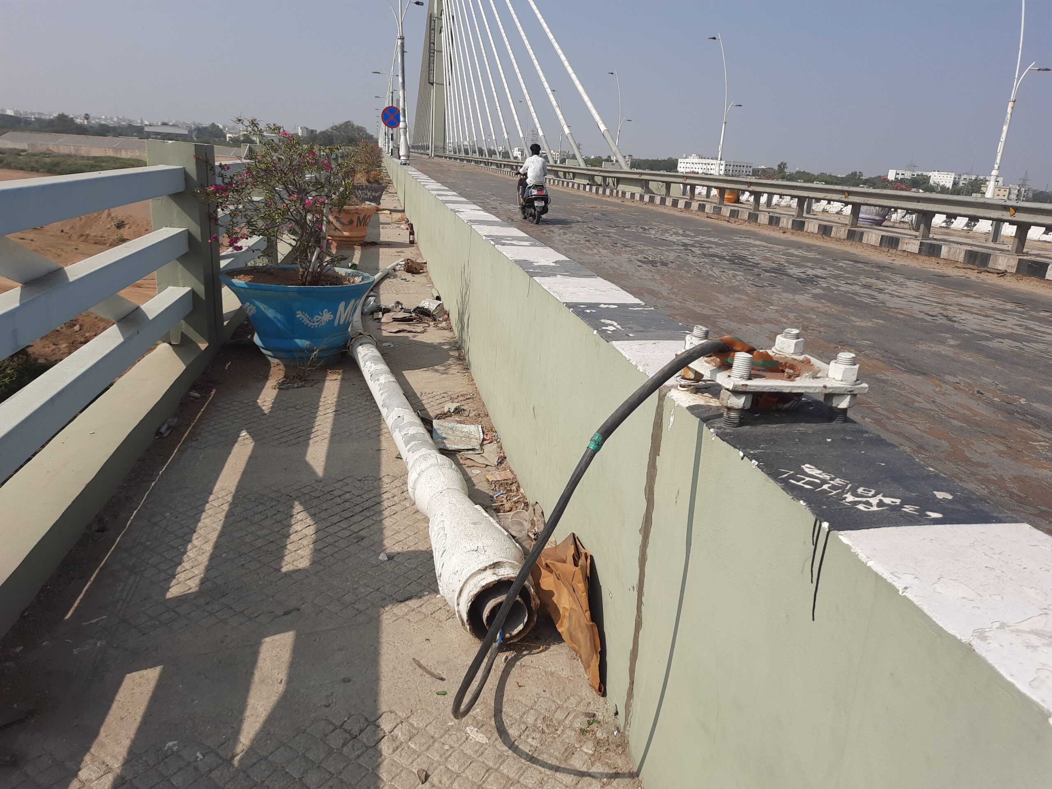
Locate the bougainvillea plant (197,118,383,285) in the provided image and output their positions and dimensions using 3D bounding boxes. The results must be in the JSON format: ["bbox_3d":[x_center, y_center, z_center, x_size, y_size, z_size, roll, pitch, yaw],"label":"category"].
[{"bbox_3d":[-1.476,-1.211,4.551,1.076,0.979,0.979,0,19,-12],"label":"bougainvillea plant"}]

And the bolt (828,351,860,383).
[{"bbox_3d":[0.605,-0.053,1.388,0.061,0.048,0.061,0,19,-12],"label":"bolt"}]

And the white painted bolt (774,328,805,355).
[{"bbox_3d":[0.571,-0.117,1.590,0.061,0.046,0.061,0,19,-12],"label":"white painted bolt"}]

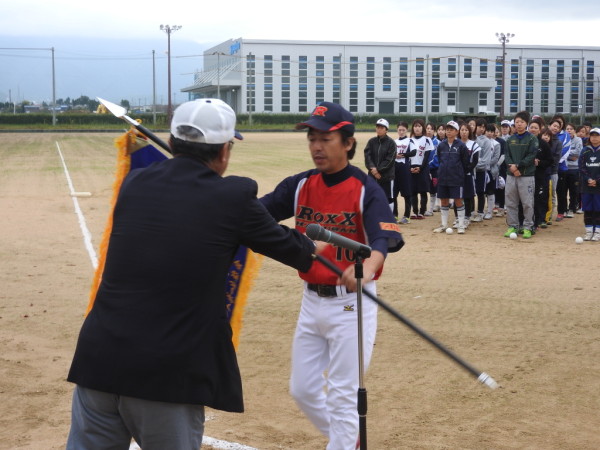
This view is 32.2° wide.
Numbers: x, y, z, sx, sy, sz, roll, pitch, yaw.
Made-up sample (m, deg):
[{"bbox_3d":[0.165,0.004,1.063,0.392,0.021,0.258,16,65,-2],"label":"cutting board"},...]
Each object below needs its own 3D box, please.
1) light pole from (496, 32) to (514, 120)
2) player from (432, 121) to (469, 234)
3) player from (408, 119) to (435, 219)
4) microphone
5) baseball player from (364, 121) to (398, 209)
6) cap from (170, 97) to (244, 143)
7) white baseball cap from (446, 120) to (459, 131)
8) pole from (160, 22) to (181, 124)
[{"bbox_3d":[22.698,-16.116,115.451,2.100,10.252,0.900,1,6,5],"label":"light pole"},{"bbox_3d":[2.178,-0.698,14.915,0.500,1.579,0.360,3,7,25],"label":"player"},{"bbox_3d":[1.979,-0.898,16.715,0.430,1.586,0.320,1,6,10],"label":"player"},{"bbox_3d":[0.120,0.051,3.200,0.235,0.060,0.052,19,-2,-25],"label":"microphone"},{"bbox_3d":[1.191,-0.740,15.115,0.470,1.592,0.340,2,6,15],"label":"baseball player"},{"bbox_3d":[-0.269,-0.304,3.083,0.180,0.130,0.270,2,-1,22],"label":"cap"},{"bbox_3d":[2.188,-1.411,14.813,0.180,0.130,0.260,4,9,30],"label":"white baseball cap"},{"bbox_3d":[-12.950,-14.771,103.459,2.200,10.100,0.900,-1,6,-10],"label":"pole"}]

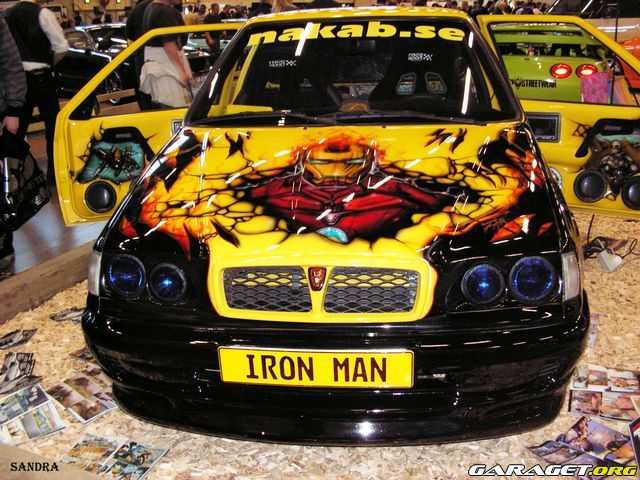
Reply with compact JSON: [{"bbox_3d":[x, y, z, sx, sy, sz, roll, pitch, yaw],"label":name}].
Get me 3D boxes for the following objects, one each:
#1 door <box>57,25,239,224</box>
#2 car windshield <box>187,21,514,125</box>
[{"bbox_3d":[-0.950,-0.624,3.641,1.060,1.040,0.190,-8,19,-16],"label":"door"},{"bbox_3d":[0.130,-0.739,2.792,1.360,0.150,0.630,0,57,8],"label":"car windshield"}]

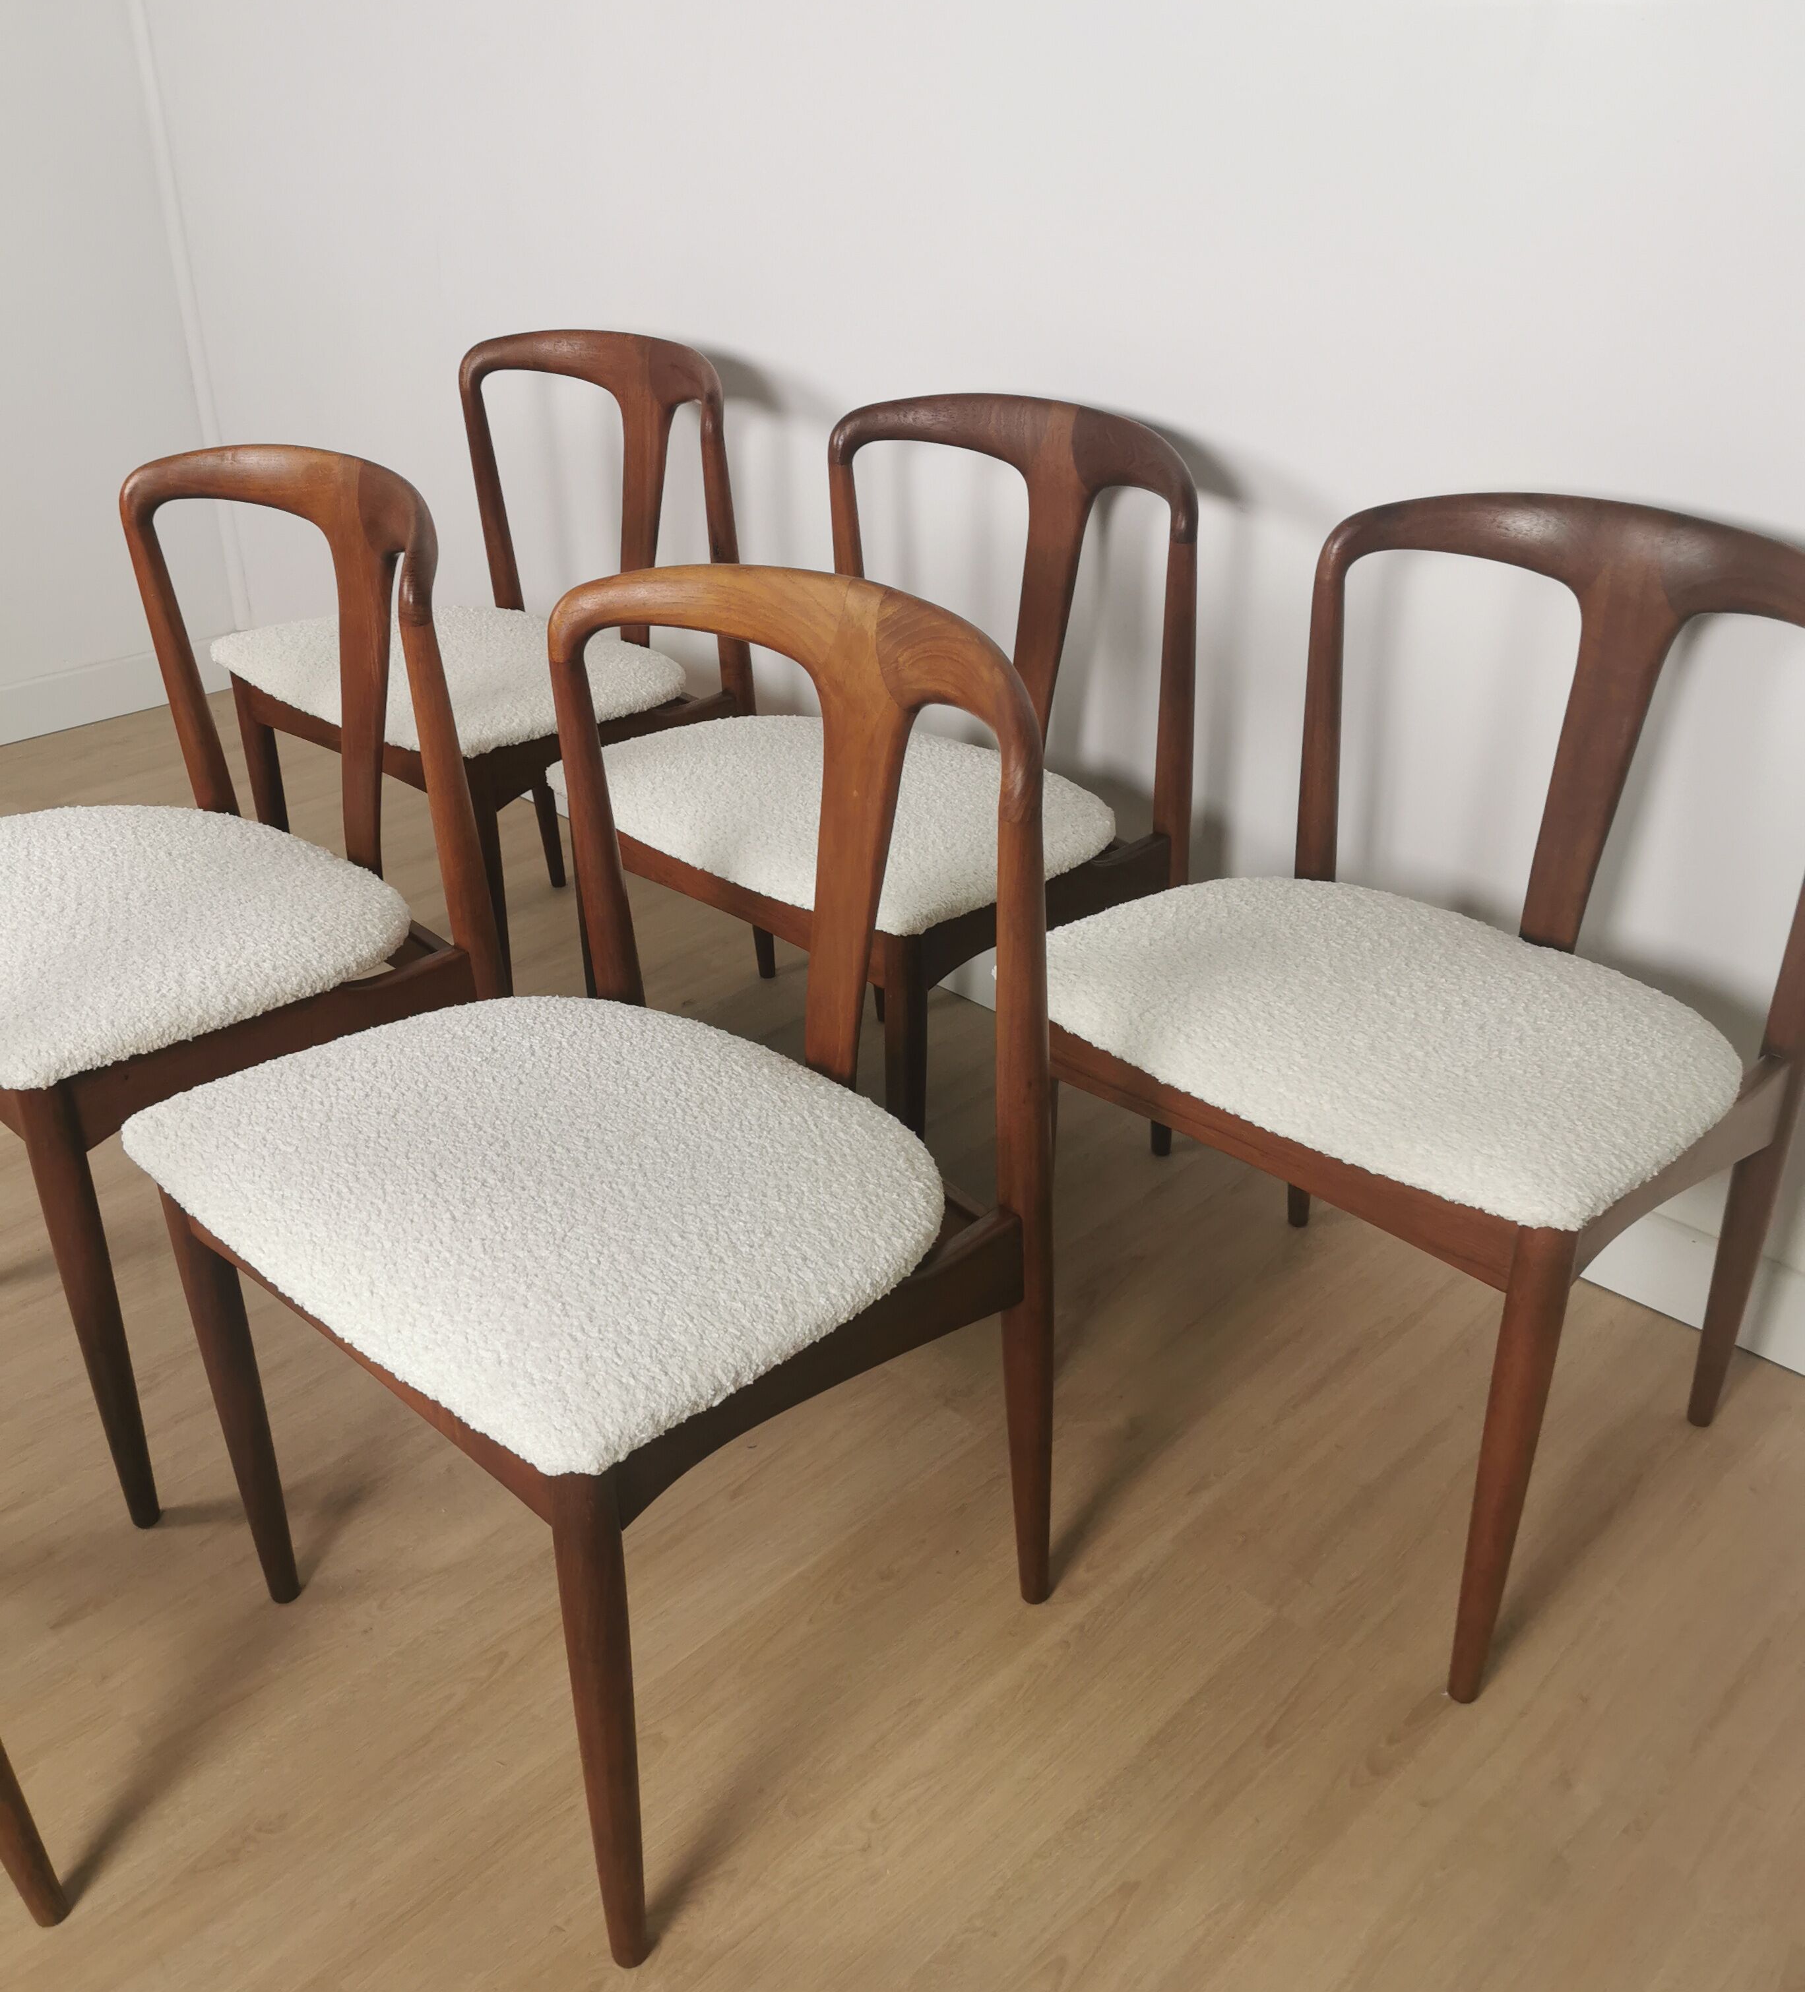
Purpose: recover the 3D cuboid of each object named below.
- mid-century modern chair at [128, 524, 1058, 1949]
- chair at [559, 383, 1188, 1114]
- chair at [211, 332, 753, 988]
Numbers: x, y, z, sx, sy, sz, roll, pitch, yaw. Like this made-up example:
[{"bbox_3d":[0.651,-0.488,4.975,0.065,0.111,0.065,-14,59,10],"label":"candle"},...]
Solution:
[{"bbox_3d":[-0.193,0.142,1.369,0.500,0.800,0.523,24,37,38],"label":"mid-century modern chair"},{"bbox_3d":[-0.005,-0.180,1.966,0.500,0.800,0.523,24,37,38],"label":"chair"},{"bbox_3d":[-0.487,-0.381,2.343,0.500,0.800,0.523,23,36,36],"label":"chair"}]

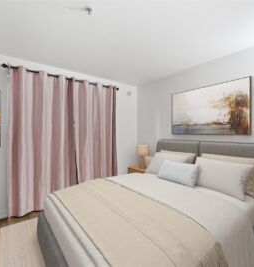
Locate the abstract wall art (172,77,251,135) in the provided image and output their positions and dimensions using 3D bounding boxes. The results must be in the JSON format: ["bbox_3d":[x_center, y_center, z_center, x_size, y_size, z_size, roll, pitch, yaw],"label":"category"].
[{"bbox_3d":[1.293,-0.372,2.605,0.040,0.805,1.280,-1,1,-38],"label":"abstract wall art"}]

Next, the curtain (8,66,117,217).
[{"bbox_3d":[-0.997,0.120,2.894,1.950,2.250,0.130,-1,1,-38],"label":"curtain"}]

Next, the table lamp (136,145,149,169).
[{"bbox_3d":[0.363,0.511,3.505,0.310,0.530,0.310,0,1,0],"label":"table lamp"}]

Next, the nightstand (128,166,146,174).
[{"bbox_3d":[0.345,1.011,3.497,0.420,0.470,0.500,-1,1,-38],"label":"nightstand"}]

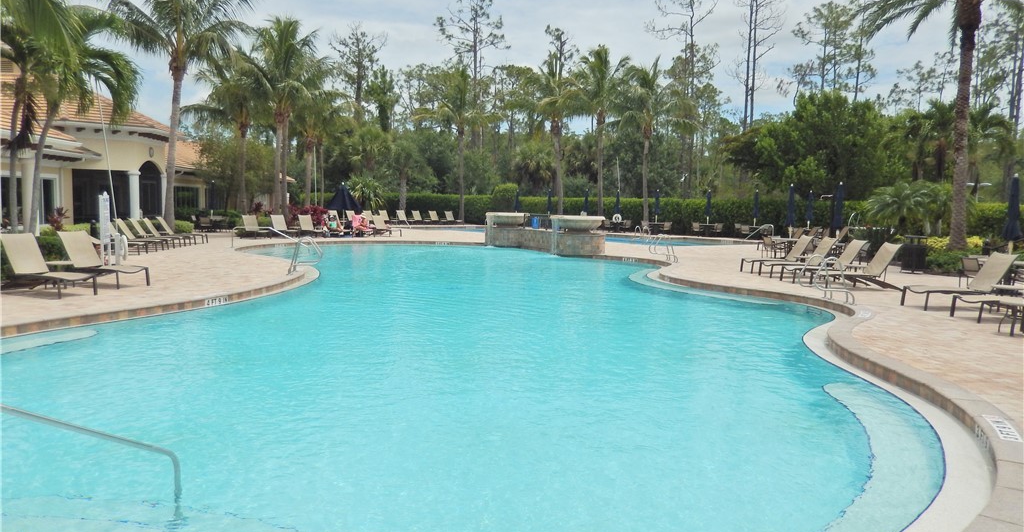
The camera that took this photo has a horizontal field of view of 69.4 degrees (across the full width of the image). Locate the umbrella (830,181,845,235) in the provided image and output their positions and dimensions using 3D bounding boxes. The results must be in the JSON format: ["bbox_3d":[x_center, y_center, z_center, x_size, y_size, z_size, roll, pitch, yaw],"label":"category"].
[{"bbox_3d":[9.715,-1.197,21.964,0.450,2.450,0.450,1,5,0],"label":"umbrella"}]

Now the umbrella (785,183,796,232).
[{"bbox_3d":[9.604,-1.498,25.447,0.370,2.578,0.370,1,5,0],"label":"umbrella"}]

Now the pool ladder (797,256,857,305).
[{"bbox_3d":[5.967,0.257,13.994,0.820,0.870,0.620,0,5,-13],"label":"pool ladder"}]

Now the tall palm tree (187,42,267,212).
[{"bbox_3d":[-16.007,-7.261,42.053,4.700,10.220,4.700,1,5,0],"label":"tall palm tree"}]

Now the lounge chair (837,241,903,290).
[{"bbox_3d":[7.852,-0.036,16.899,1.800,1.000,0.700,0,5,-7],"label":"lounge chair"}]

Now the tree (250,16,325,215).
[{"bbox_3d":[-12.501,-7.770,40.503,4.700,11.700,4.700,1,5,0],"label":"tree"}]

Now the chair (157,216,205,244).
[{"bbox_3d":[-12.876,-1.388,28.959,1.695,1.010,0.665,0,5,-9],"label":"chair"}]

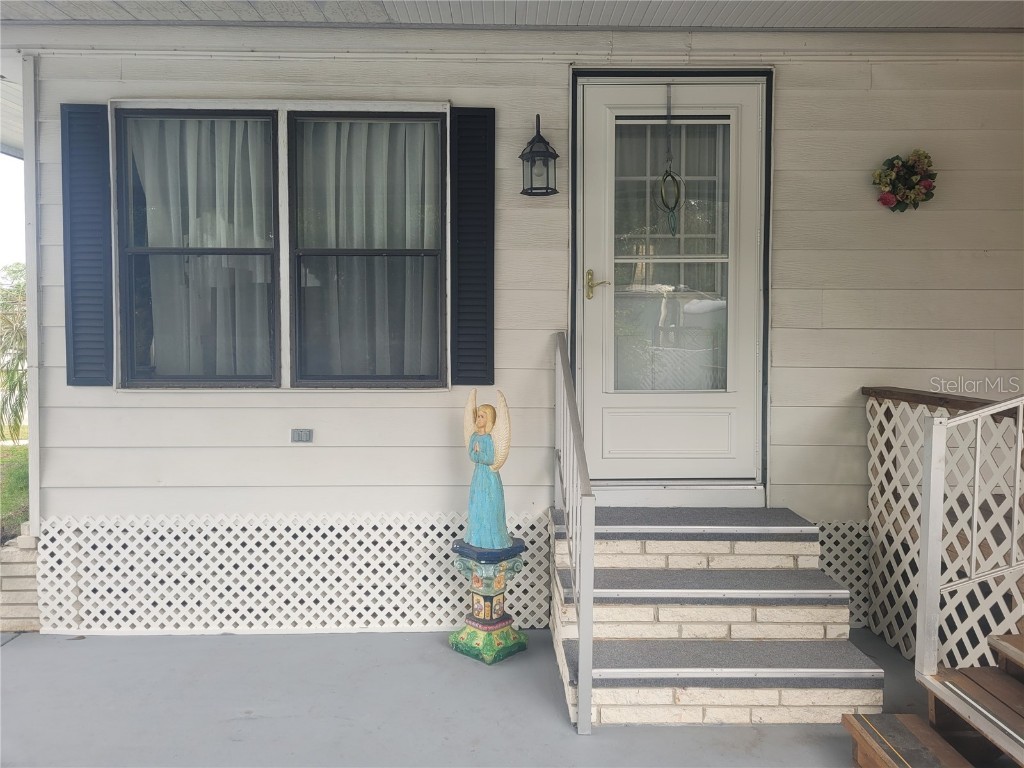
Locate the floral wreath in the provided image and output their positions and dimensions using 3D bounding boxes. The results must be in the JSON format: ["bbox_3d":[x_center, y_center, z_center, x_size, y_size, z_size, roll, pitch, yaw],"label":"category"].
[{"bbox_3d":[1.982,-1.024,3.880,0.326,0.310,0.100,0,3,-1],"label":"floral wreath"}]

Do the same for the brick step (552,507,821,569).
[{"bbox_3d":[0.826,0.752,3.791,1.231,0.203,0.401,0,3,-1],"label":"brick step"}]

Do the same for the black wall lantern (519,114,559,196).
[{"bbox_3d":[0.132,-1.123,3.780,0.197,0.400,0.230,0,3,-1],"label":"black wall lantern"}]

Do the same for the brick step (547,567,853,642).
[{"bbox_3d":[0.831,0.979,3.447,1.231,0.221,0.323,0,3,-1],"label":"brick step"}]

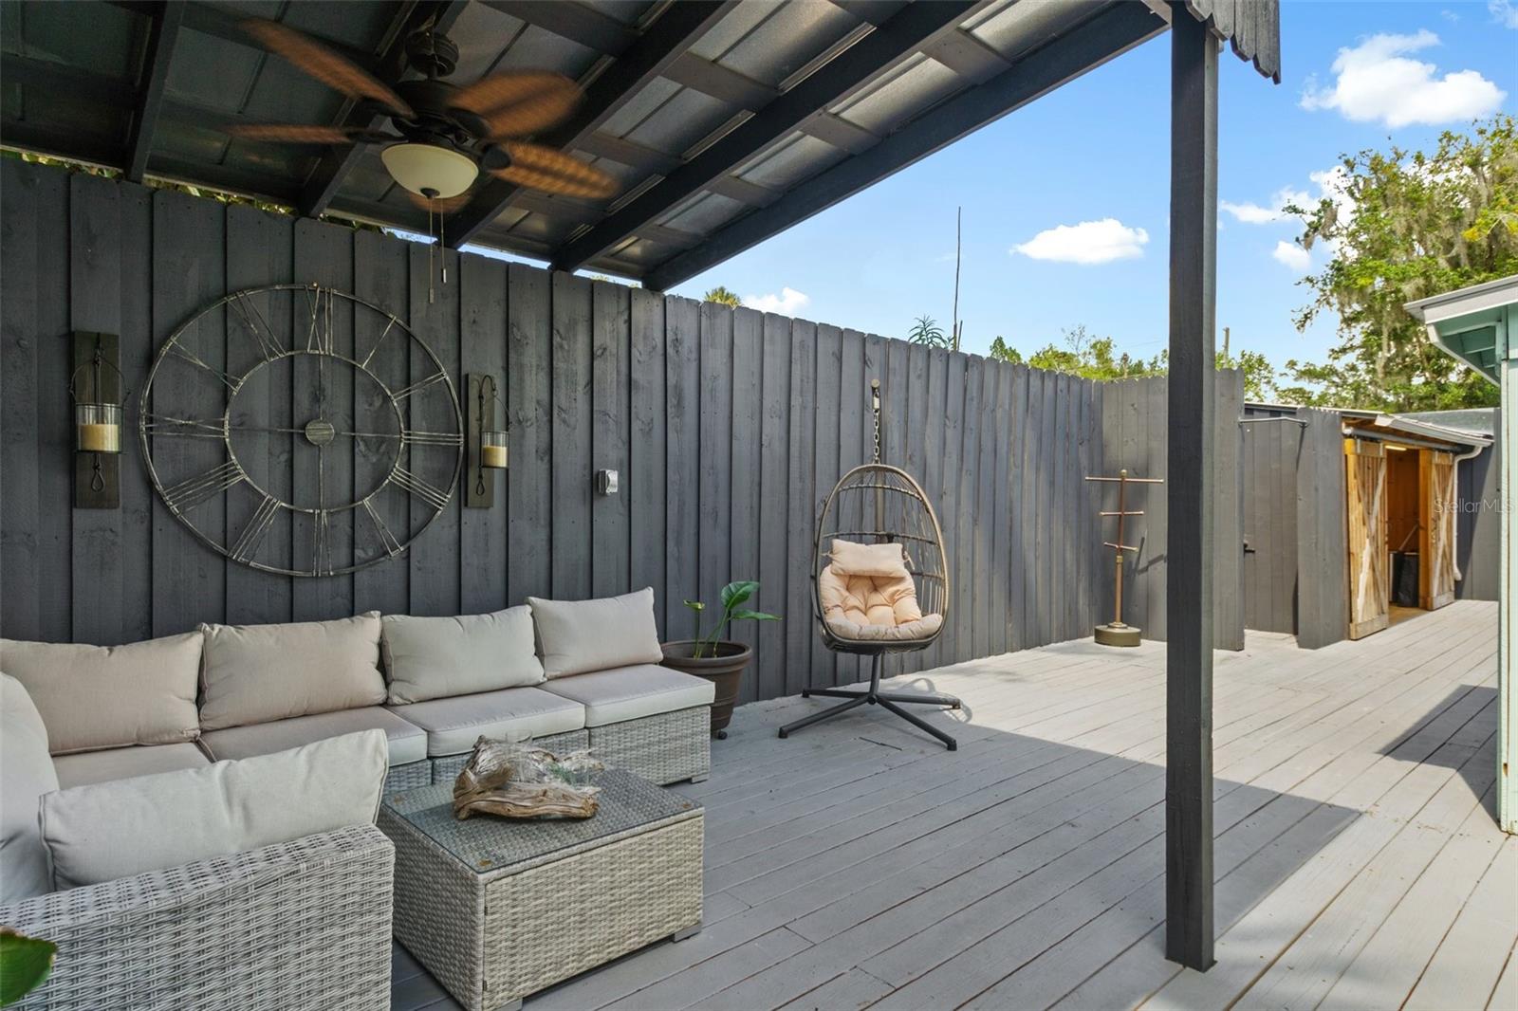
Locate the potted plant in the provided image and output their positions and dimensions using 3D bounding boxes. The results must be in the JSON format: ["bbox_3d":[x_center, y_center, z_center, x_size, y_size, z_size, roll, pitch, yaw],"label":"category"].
[{"bbox_3d":[-0.223,0.825,4.341,0.658,0.840,0.546,0,0,0],"label":"potted plant"}]

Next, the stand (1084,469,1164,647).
[{"bbox_3d":[3.269,0.455,7.216,0.719,1.579,0.627,0,0,6],"label":"stand"}]

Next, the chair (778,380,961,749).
[{"bbox_3d":[0.665,0.261,4.635,1.052,1.968,1.063,0,0,2],"label":"chair"}]

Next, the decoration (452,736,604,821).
[{"bbox_3d":[-0.673,0.810,2.449,0.435,0.182,0.324,0,0,0],"label":"decoration"}]

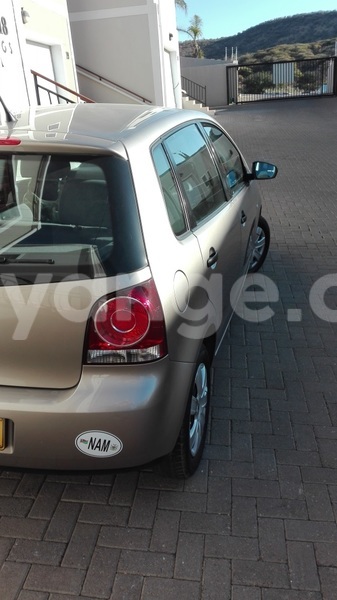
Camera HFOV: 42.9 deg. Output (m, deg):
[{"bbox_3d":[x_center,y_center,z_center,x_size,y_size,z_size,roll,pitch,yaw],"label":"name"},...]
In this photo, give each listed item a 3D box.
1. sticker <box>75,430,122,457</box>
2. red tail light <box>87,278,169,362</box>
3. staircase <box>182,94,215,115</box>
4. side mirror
[{"bbox_3d":[-0.210,0.434,1.290,0.145,0.100,0.008,-3,24,-1],"label":"sticker"},{"bbox_3d":[-0.129,0.065,1.290,0.240,0.255,0.140,1,25,8],"label":"red tail light"},{"bbox_3d":[1.356,-9.494,20.800,1.800,1.000,1.300,1,25,8],"label":"staircase"},{"bbox_3d":[0.697,-0.935,3.100,0.200,0.135,0.110,5,25,15],"label":"side mirror"}]

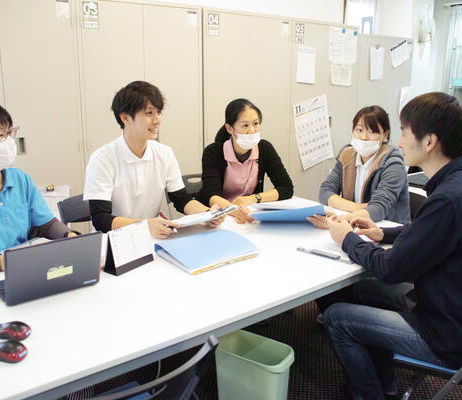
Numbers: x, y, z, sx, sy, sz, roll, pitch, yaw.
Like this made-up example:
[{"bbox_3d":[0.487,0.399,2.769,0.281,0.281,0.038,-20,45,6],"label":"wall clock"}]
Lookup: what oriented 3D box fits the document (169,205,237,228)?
[{"bbox_3d":[-0.123,0.069,1.950,0.290,0.020,0.200,-16,12,-30],"label":"document"}]

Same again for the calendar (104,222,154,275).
[{"bbox_3d":[-0.354,0.160,1.573,0.066,0.150,0.176,10,16,33],"label":"calendar"}]

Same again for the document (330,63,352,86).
[{"bbox_3d":[1.015,-1.138,4.112,0.255,0.200,0.008,-8,15,-32],"label":"document"}]

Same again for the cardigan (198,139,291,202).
[{"bbox_3d":[0.073,-0.068,2.260,0.450,0.480,0.310,-6,15,-24],"label":"cardigan"}]

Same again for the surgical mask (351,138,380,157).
[{"bbox_3d":[0.651,-0.253,2.170,0.135,0.085,0.080,10,22,36],"label":"surgical mask"}]

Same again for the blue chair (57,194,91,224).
[{"bbox_3d":[-0.502,0.419,2.196,0.460,0.790,0.480,-11,17,-40],"label":"blue chair"}]

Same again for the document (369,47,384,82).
[{"bbox_3d":[1.413,-1.311,4.338,0.210,0.300,0.008,-8,15,-32],"label":"document"}]

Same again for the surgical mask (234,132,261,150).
[{"bbox_3d":[0.076,-0.295,2.246,0.140,0.095,0.080,-10,16,-36],"label":"surgical mask"}]

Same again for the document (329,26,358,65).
[{"bbox_3d":[1.021,-1.398,4.057,0.320,0.305,0.008,-8,15,-32],"label":"document"}]

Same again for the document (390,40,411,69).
[{"bbox_3d":[1.781,-1.523,4.710,0.290,0.208,0.012,-34,30,-28],"label":"document"}]

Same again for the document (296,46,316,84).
[{"bbox_3d":[0.660,-1.160,3.893,0.230,0.296,0.012,-10,17,-37],"label":"document"}]

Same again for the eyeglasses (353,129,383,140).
[{"bbox_3d":[0.697,-0.332,2.251,0.138,0.042,0.135,7,15,29],"label":"eyeglasses"}]

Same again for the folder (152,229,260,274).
[{"bbox_3d":[-0.087,0.191,1.702,0.307,0.032,0.246,-9,17,-35],"label":"folder"}]

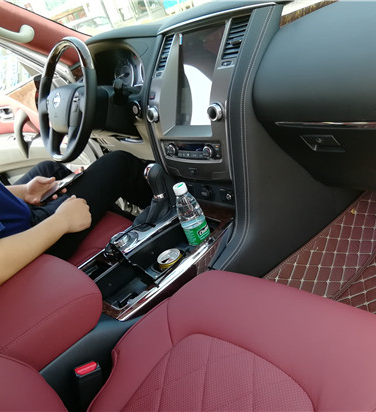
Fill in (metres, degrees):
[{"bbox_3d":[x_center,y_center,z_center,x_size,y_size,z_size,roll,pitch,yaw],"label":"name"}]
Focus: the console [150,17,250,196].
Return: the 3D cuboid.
[{"bbox_3d":[0.028,-0.263,1.112,0.107,0.410,0.315,-7,11,-40],"label":"console"}]

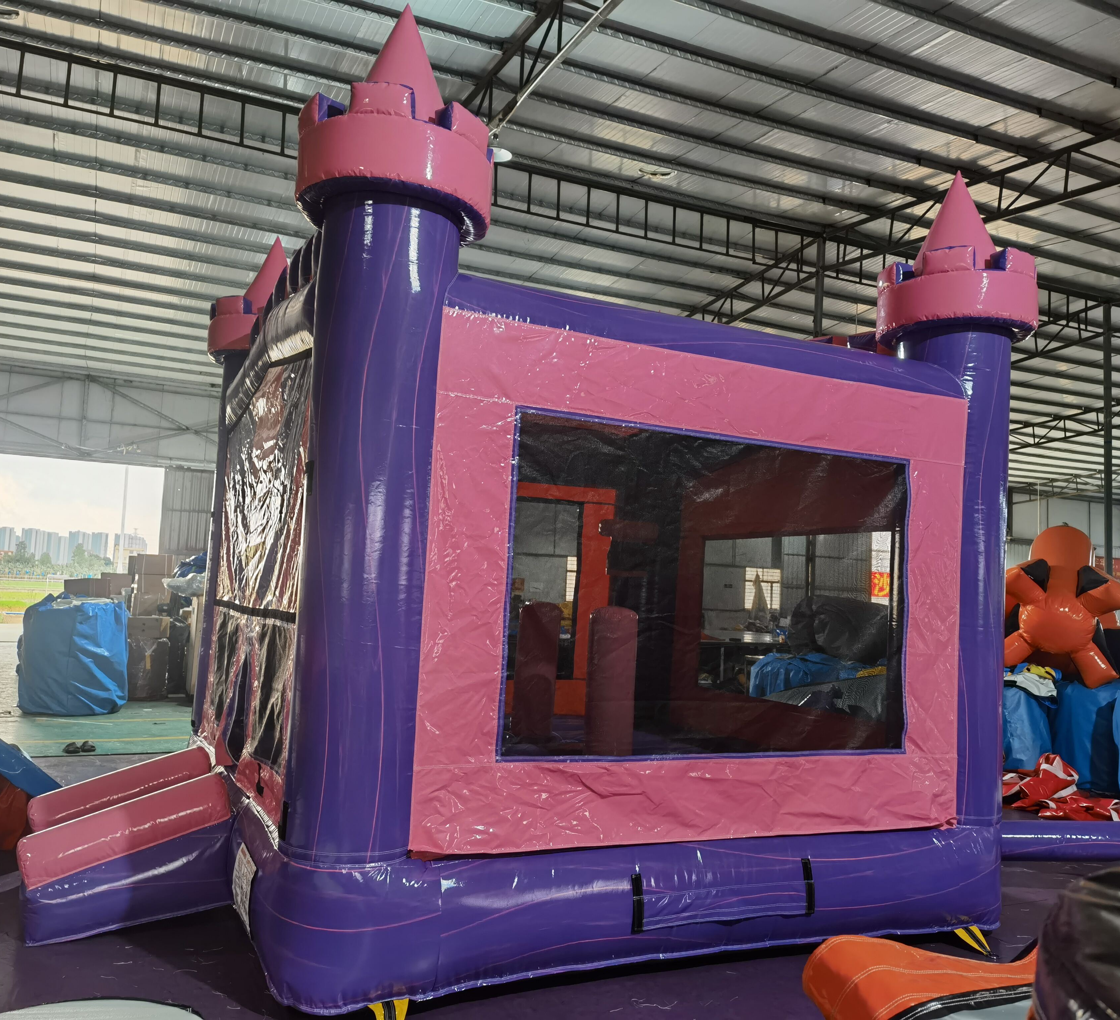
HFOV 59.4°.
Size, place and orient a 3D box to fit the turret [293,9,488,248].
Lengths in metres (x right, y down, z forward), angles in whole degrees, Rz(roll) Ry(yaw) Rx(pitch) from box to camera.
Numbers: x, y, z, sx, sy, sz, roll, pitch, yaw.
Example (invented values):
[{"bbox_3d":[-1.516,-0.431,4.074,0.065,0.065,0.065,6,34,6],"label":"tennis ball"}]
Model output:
[{"bbox_3d":[-0.712,-1.787,4.408,0.860,1.010,0.860,5,-6,-23],"label":"turret"}]

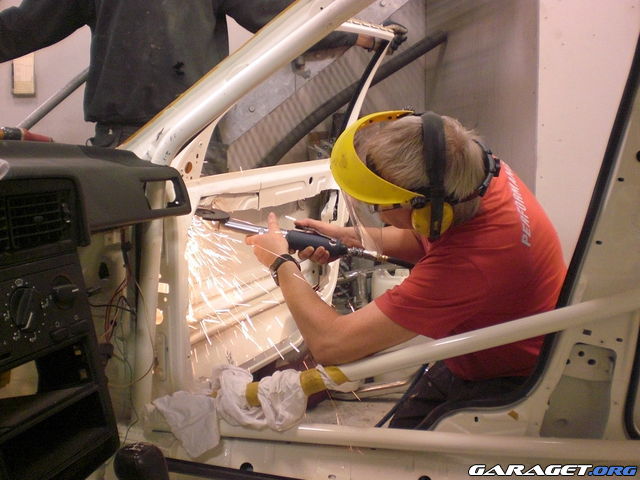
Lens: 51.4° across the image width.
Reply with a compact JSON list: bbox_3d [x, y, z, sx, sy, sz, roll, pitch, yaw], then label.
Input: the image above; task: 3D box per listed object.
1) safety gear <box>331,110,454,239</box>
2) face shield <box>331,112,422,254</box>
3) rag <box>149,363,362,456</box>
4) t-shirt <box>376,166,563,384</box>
[{"bbox_3d":[0.147,-0.123,1.310,0.235,0.200,0.190,-7,-38,8],"label":"safety gear"},{"bbox_3d":[0.116,-0.114,1.340,0.180,0.210,0.200,-7,-38,8],"label":"face shield"},{"bbox_3d":[-0.132,0.343,1.340,0.395,0.160,0.130,1,5,7],"label":"rag"},{"bbox_3d":[0.332,0.063,1.470,0.360,0.460,0.450,-8,19,15],"label":"t-shirt"}]

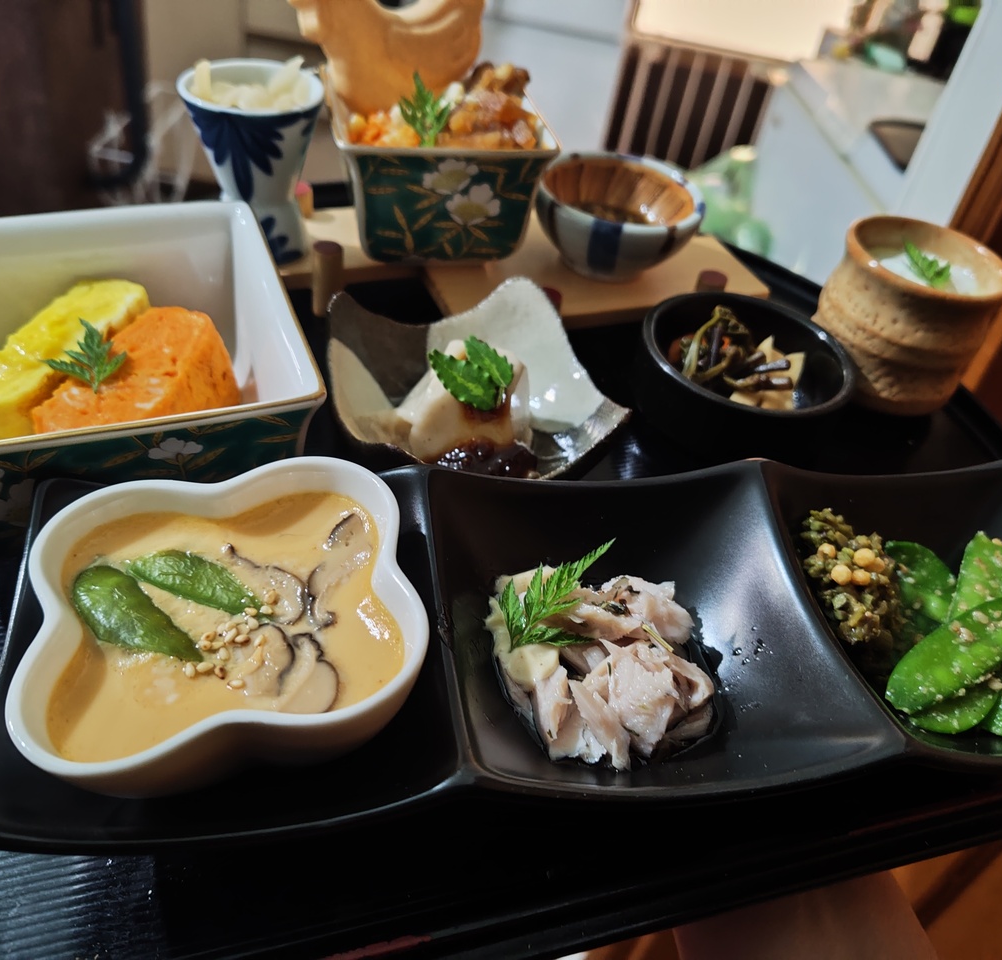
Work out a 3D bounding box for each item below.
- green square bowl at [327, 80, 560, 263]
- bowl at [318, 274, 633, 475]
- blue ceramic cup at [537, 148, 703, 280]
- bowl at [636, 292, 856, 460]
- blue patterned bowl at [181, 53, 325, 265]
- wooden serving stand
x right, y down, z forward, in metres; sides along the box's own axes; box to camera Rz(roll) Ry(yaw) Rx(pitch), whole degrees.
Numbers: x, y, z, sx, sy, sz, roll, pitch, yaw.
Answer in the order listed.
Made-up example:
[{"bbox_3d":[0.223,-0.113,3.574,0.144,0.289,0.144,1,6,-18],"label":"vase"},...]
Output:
[{"bbox_3d":[-0.032,-0.136,0.373,0.086,0.054,0.084,-4,45,-15],"label":"green square bowl"},{"bbox_3d":[-0.011,-0.032,0.306,0.084,0.040,0.084,-7,46,-17],"label":"bowl"},{"bbox_3d":[0.049,-0.112,0.376,0.073,0.035,0.073,5,43,-5],"label":"blue ceramic cup"},{"bbox_3d":[0.090,-0.035,0.329,0.080,0.038,0.080,5,43,-5],"label":"bowl"},{"bbox_3d":[-0.096,-0.124,0.340,0.054,0.065,0.054,-6,45,-16],"label":"blue patterned bowl"},{"bbox_3d":[-0.004,-0.098,0.382,0.227,0.032,0.106,-11,47,-21],"label":"wooden serving stand"}]

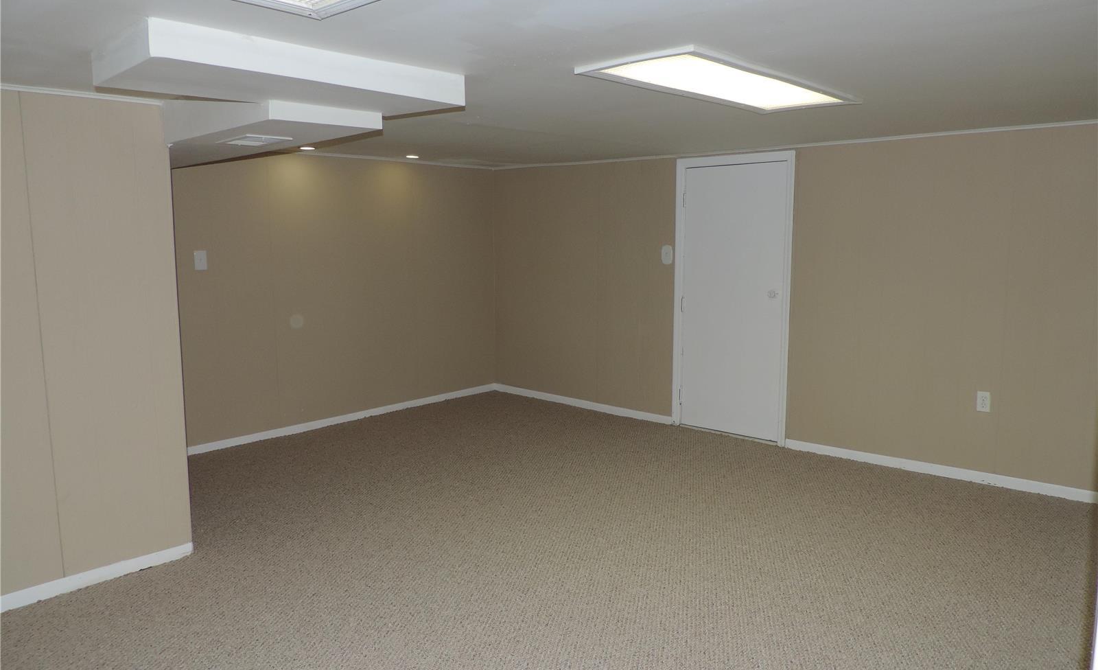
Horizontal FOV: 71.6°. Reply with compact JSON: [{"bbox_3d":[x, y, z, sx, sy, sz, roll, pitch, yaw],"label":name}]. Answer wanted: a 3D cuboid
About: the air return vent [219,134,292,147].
[{"bbox_3d":[-1.219,-0.809,3.153,0.343,0.025,0.206,7,10,43],"label":"air return vent"}]

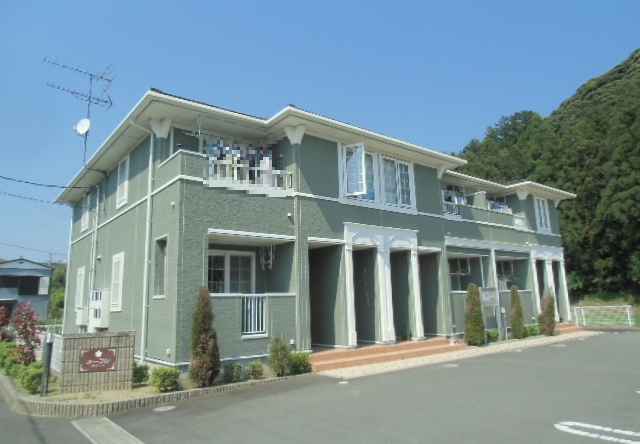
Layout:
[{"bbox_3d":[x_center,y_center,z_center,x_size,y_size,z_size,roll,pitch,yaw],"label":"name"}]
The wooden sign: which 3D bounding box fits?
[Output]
[{"bbox_3d":[-3.858,2.408,7.690,0.562,0.382,0.030,0,-10,-10],"label":"wooden sign"}]

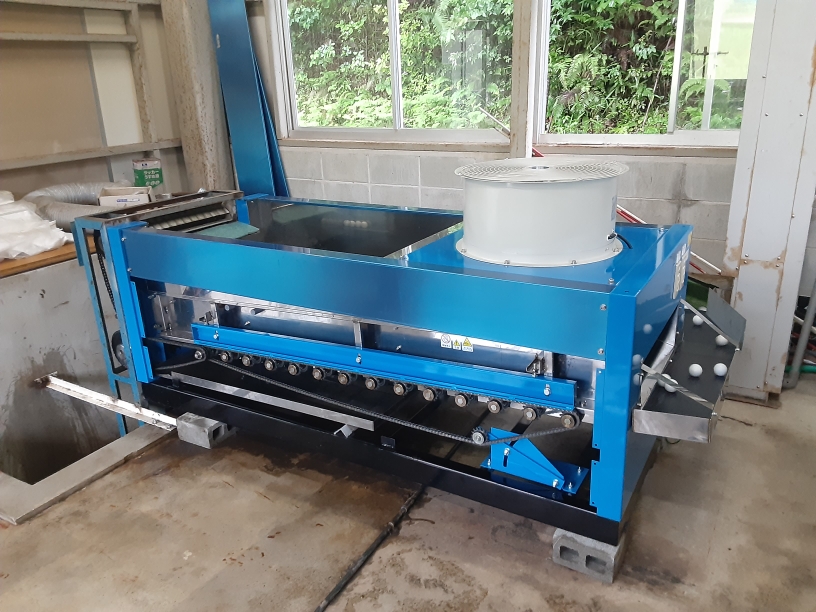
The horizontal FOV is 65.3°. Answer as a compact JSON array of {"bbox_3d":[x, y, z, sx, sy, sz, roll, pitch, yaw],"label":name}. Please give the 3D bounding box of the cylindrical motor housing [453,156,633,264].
[{"bbox_3d":[0.462,-0.344,2.245,0.590,0.270,0.590,-2,19,1],"label":"cylindrical motor housing"}]

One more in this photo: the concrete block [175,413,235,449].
[{"bbox_3d":[-0.898,0.538,2.886,0.190,0.100,0.190,9,22,30],"label":"concrete block"}]

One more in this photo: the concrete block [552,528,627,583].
[{"bbox_3d":[0.592,0.763,2.060,0.190,0.100,0.190,9,22,30],"label":"concrete block"}]

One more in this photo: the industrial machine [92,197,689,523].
[{"bbox_3d":[-0.166,0.055,2.818,2.440,0.810,0.950,9,22,30],"label":"industrial machine"}]

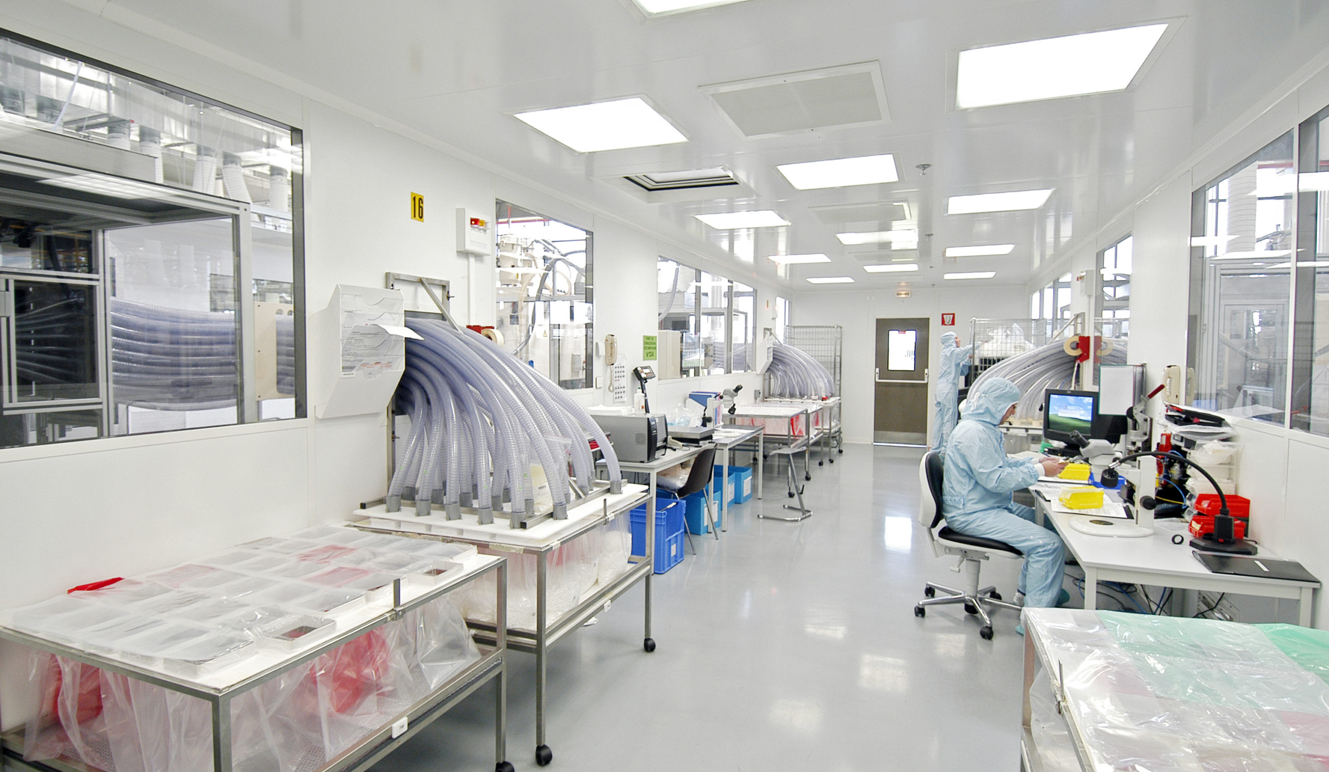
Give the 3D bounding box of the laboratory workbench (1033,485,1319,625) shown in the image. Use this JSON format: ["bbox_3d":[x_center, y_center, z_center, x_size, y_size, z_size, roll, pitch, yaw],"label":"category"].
[{"bbox_3d":[2.059,0.972,2.899,0.652,0.742,1.424,1,3,23],"label":"laboratory workbench"}]

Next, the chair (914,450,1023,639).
[{"bbox_3d":[1.756,0.841,3.726,0.632,0.923,0.642,1,3,28],"label":"chair"}]

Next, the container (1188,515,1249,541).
[{"bbox_3d":[2.241,0.572,2.700,0.166,0.077,0.108,1,3,23],"label":"container"}]

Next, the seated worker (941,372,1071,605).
[{"bbox_3d":[1.922,0.611,3.776,0.670,1.320,0.540,1,3,16],"label":"seated worker"}]

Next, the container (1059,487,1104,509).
[{"bbox_3d":[2.112,0.567,3.356,0.160,0.085,0.115,1,3,5],"label":"container"}]

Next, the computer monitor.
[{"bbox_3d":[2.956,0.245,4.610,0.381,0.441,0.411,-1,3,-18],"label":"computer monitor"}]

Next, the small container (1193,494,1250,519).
[{"bbox_3d":[2.268,0.489,2.706,0.166,0.080,0.108,1,3,23],"label":"small container"}]

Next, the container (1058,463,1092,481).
[{"bbox_3d":[2.536,0.532,4.114,0.160,0.085,0.115,2,3,22],"label":"container"}]

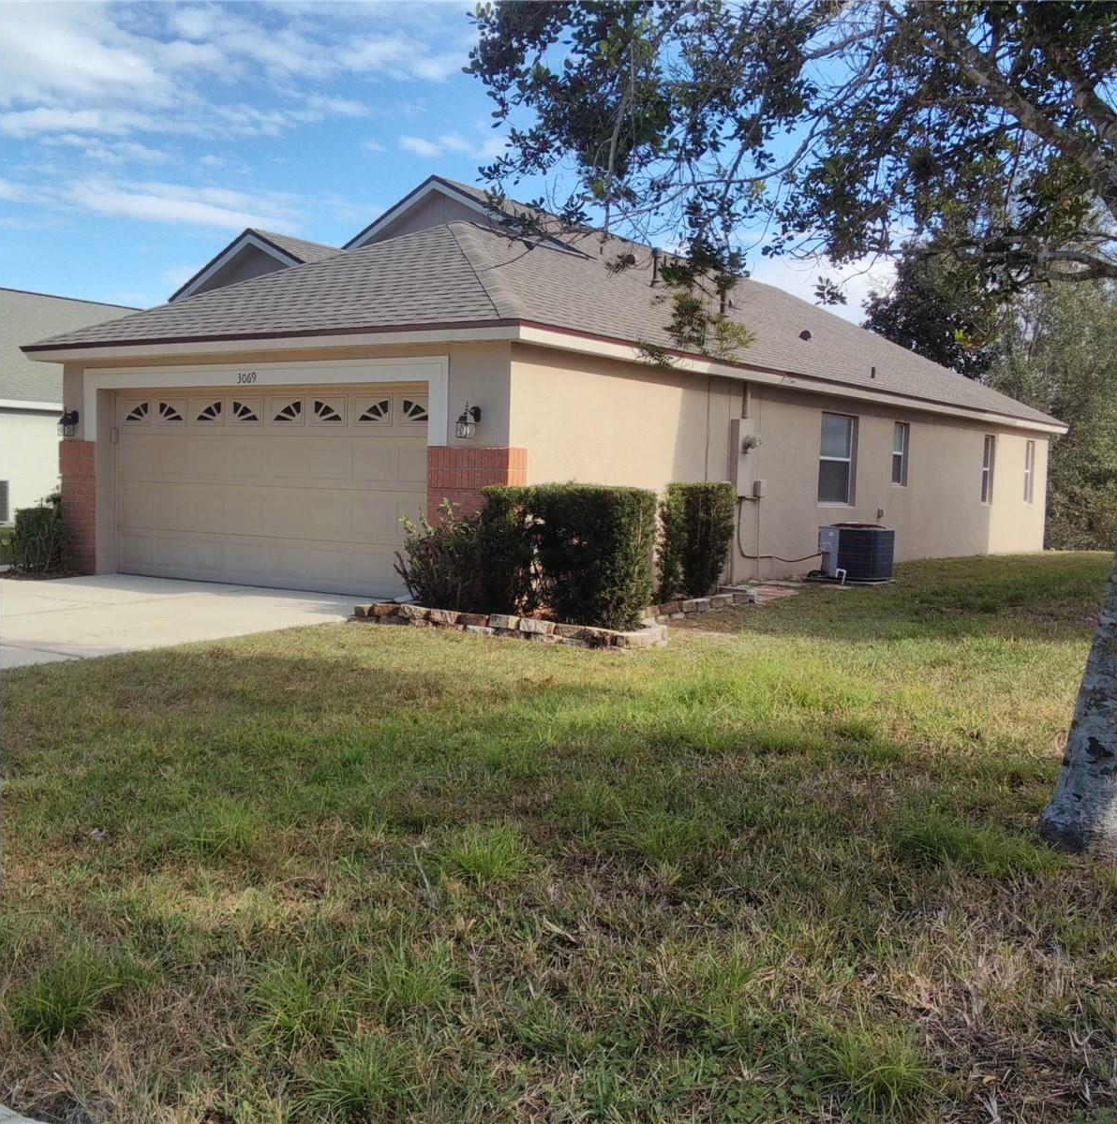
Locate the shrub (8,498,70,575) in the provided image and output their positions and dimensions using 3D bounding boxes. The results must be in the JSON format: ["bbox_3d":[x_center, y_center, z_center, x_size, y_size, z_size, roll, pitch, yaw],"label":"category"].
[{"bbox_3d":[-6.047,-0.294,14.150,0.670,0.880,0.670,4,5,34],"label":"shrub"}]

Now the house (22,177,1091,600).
[{"bbox_3d":[0.374,-3.391,22.775,12.800,6.150,21.200,4,5,34],"label":"house"}]

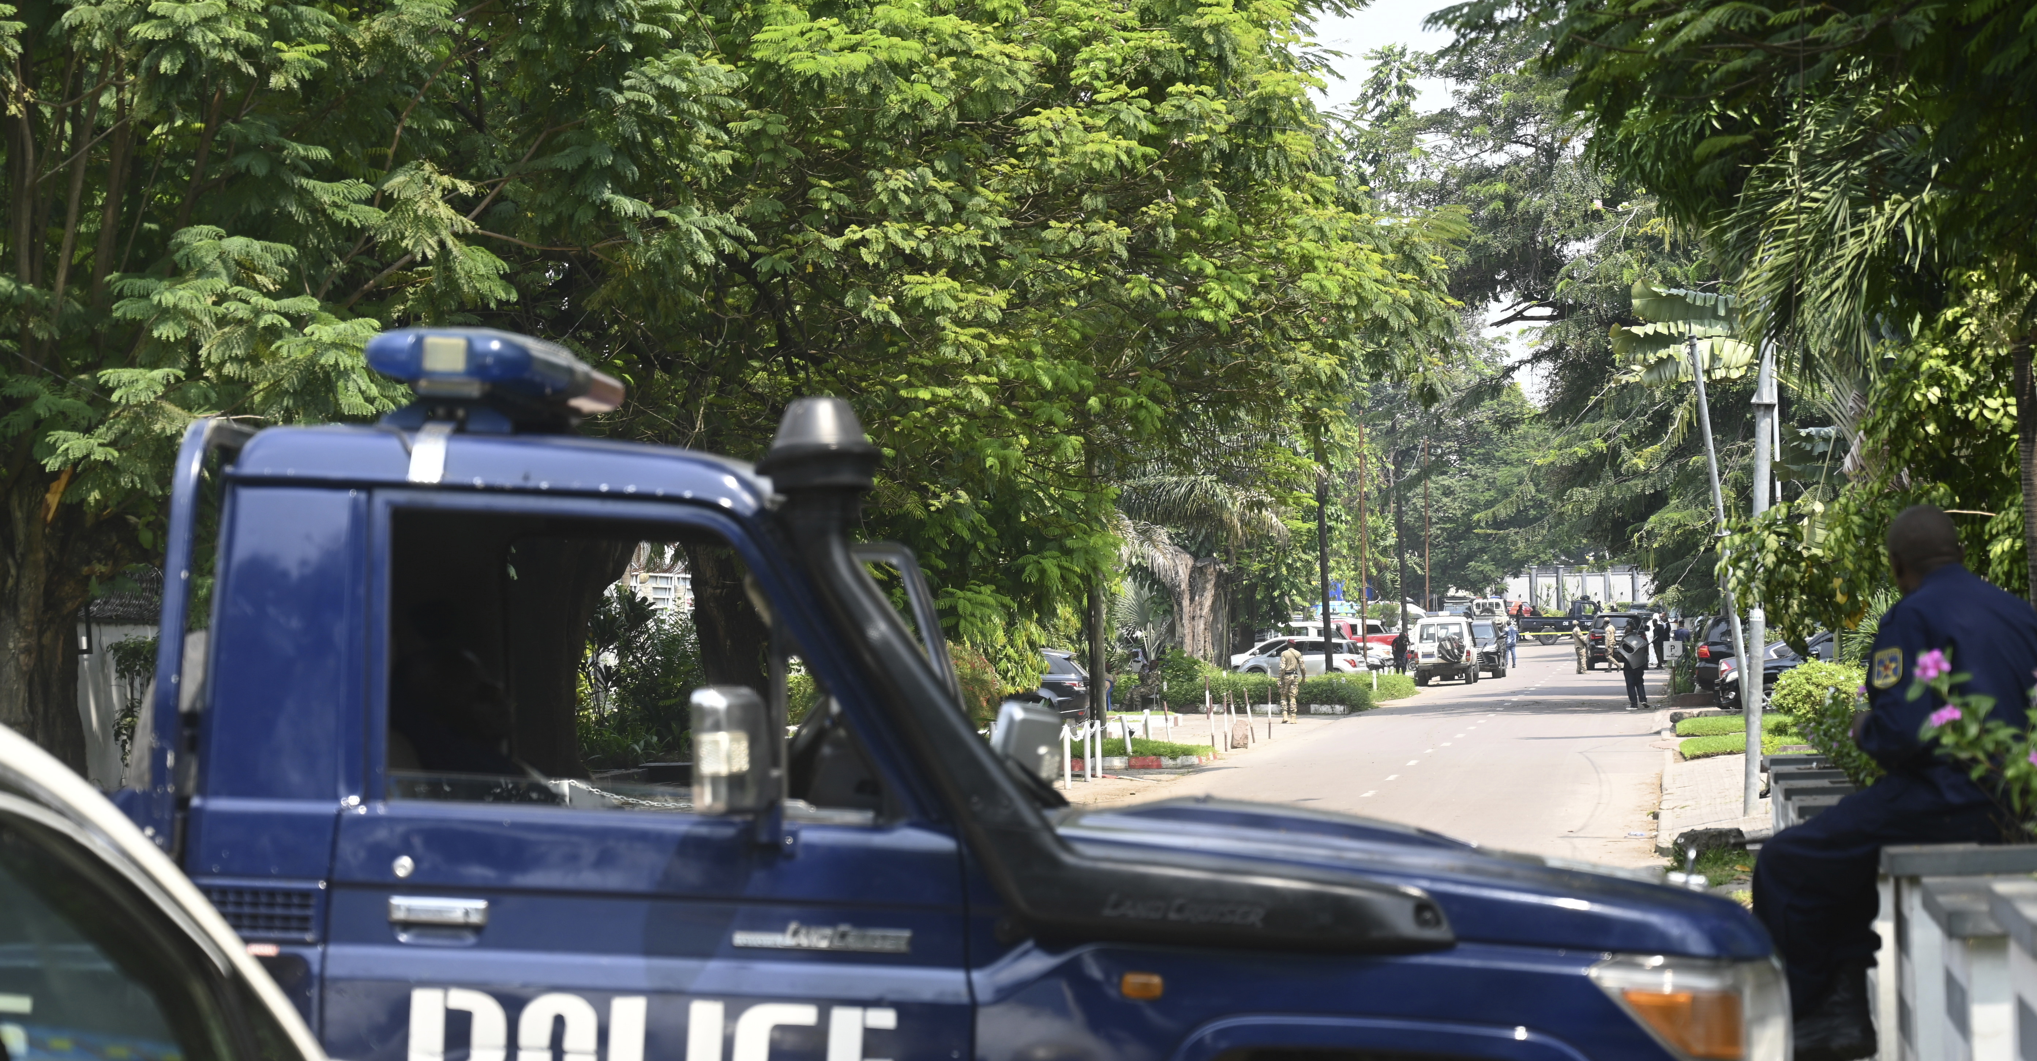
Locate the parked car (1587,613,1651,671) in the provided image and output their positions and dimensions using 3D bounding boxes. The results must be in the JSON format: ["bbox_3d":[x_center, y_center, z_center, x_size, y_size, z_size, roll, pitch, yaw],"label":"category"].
[{"bbox_3d":[20.272,3.743,179.448,1.960,1.880,4.900,-1,-1,7],"label":"parked car"}]

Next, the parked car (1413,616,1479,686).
[{"bbox_3d":[12.927,3.599,160.479,1.770,2.050,4.950,-1,-1,7],"label":"parked car"}]

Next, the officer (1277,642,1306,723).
[{"bbox_3d":[5.625,3.116,110.015,0.580,1.770,0.420,-1,-1,0],"label":"officer"}]

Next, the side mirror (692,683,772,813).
[{"bbox_3d":[-0.474,0.364,8.800,0.090,0.210,0.160,2,-2,22],"label":"side mirror"}]

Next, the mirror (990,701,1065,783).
[{"bbox_3d":[0.021,0.454,10.900,0.090,0.210,0.160,1,-3,42],"label":"mirror"}]

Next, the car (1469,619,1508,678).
[{"bbox_3d":[15.028,3.864,174.478,1.960,1.900,4.950,-1,-1,7],"label":"car"}]

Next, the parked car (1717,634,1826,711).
[{"bbox_3d":[16.022,2.683,104.240,4.500,1.580,1.800,-1,-1,-6],"label":"parked car"}]

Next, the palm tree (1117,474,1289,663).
[{"bbox_3d":[4.602,1.425,135.050,4.800,5.800,4.800,-1,-1,0],"label":"palm tree"}]

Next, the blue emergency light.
[{"bbox_3d":[-0.940,-0.242,9.800,0.300,0.165,1.200,2,-2,4],"label":"blue emergency light"}]

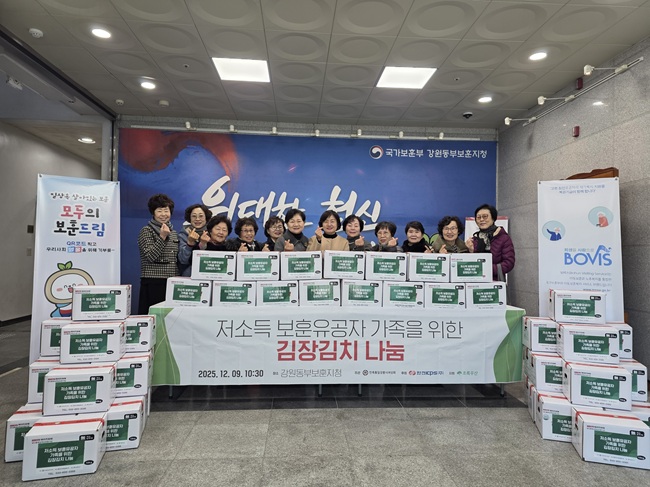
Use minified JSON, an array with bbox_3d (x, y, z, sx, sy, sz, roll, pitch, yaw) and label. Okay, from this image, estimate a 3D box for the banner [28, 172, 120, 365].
[{"bbox_3d":[-1.957,0.323,3.431,0.600,1.800,0.050,2,-13,-31],"label":"banner"}]

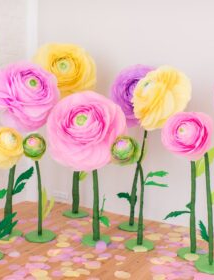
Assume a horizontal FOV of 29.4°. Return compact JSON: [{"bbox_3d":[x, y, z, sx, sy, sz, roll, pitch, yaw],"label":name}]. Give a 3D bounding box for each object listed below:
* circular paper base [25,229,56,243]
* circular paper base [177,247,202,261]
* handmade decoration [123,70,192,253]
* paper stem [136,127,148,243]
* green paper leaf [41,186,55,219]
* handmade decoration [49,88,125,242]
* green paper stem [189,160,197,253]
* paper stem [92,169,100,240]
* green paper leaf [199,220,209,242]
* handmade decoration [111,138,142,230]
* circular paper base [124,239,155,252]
[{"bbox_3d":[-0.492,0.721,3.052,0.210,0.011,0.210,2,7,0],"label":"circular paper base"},{"bbox_3d":[0.656,0.859,3.112,0.230,0.014,0.230,1,11,0],"label":"circular paper base"},{"bbox_3d":[0.402,0.134,3.181,0.460,1.405,0.430,-5,12,-29],"label":"handmade decoration"},{"bbox_3d":[0.253,0.348,2.995,0.088,0.836,0.060,2,7,0],"label":"paper stem"},{"bbox_3d":[-0.440,0.478,3.073,0.105,0.256,0.060,1,7,-6],"label":"green paper leaf"},{"bbox_3d":[-0.148,0.207,2.856,0.552,1.099,0.370,3,7,11],"label":"handmade decoration"},{"bbox_3d":[0.645,0.505,3.045,0.045,0.725,0.042,-2,11,1],"label":"green paper stem"},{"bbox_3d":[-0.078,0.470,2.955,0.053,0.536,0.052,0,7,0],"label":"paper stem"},{"bbox_3d":[0.606,0.572,2.545,0.059,0.139,0.060,2,7,14],"label":"green paper leaf"},{"bbox_3d":[0.160,0.341,3.173,0.241,0.729,0.210,0,7,3],"label":"handmade decoration"},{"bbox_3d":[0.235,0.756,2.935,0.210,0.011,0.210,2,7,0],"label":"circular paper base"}]

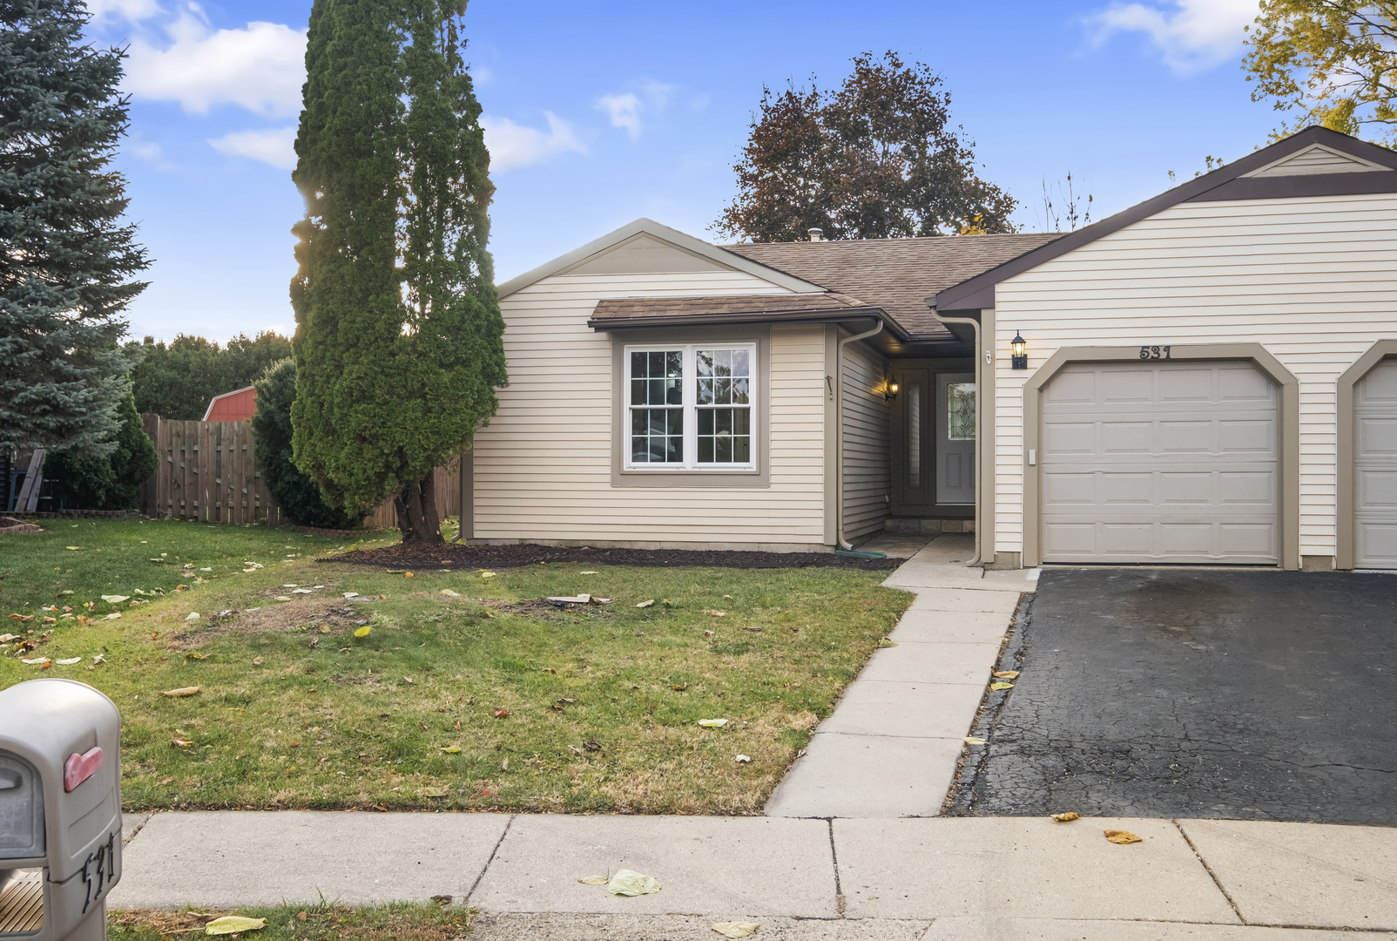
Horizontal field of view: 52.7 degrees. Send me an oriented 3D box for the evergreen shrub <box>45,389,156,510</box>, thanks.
[{"bbox_3d":[-10.600,-0.460,25.000,2.000,2.400,1.900,0,0,0],"label":"evergreen shrub"}]

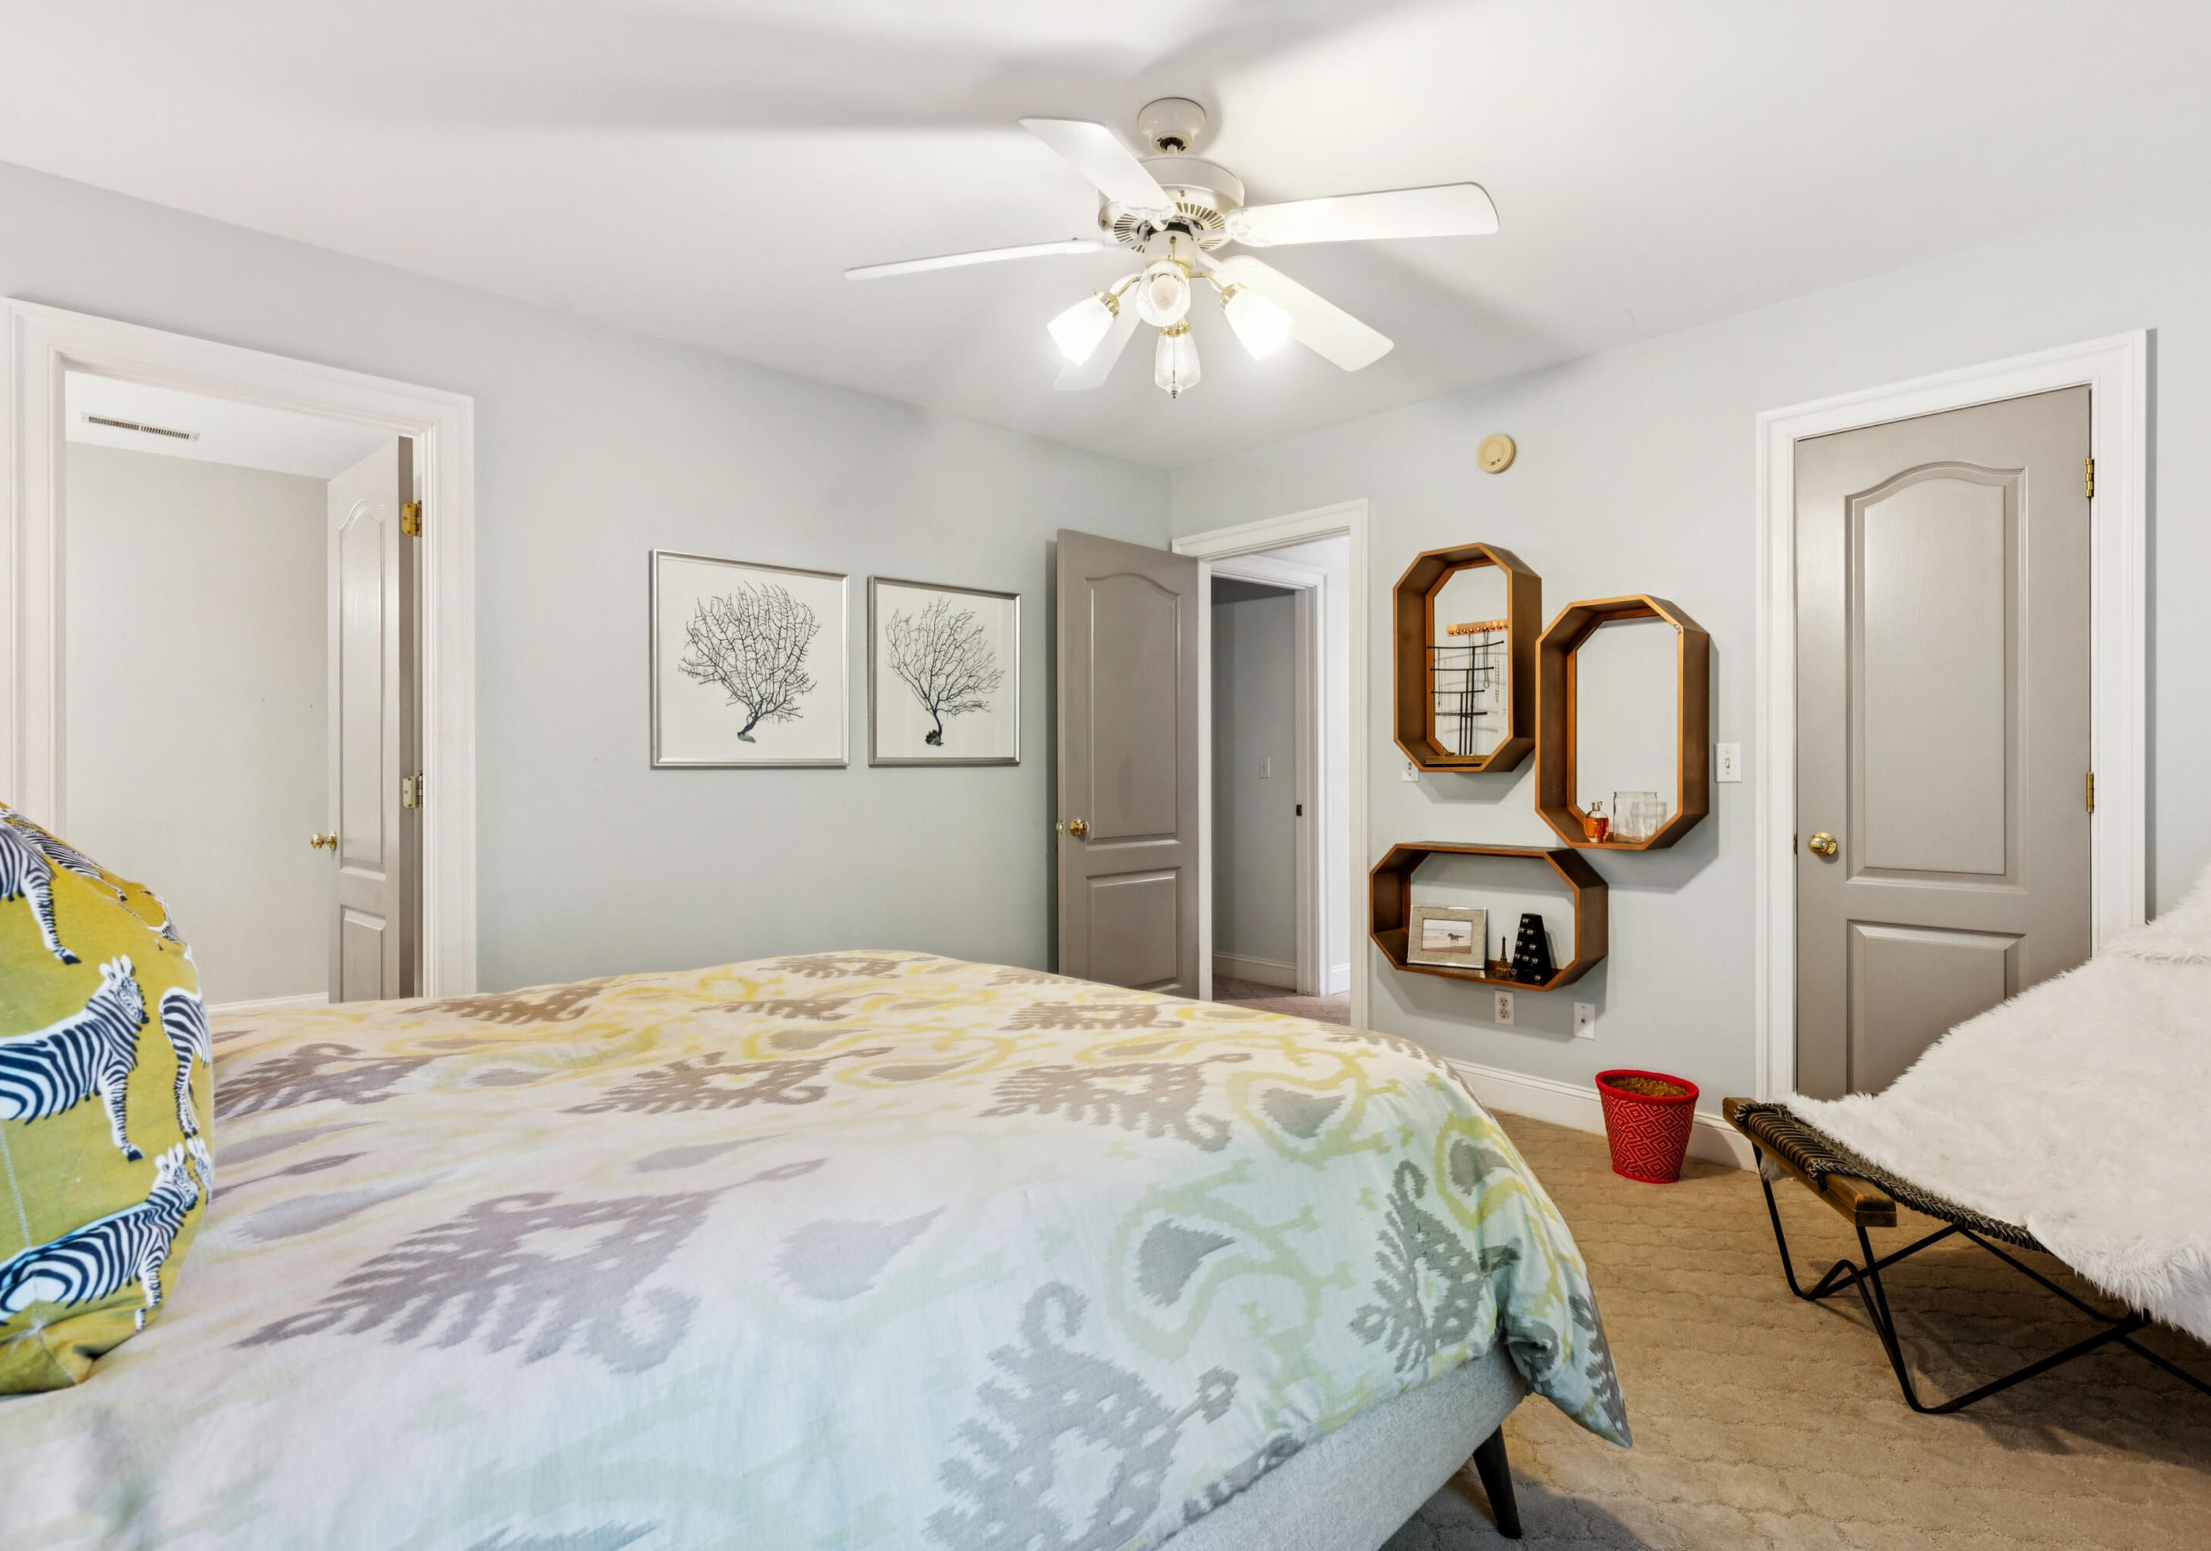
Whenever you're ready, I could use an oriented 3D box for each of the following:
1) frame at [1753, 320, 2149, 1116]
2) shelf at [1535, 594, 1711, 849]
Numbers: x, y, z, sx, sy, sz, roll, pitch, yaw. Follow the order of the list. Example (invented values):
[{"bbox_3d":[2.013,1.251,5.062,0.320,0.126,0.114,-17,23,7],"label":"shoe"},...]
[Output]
[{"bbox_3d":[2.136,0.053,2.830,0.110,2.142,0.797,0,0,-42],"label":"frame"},{"bbox_3d":[1.542,-0.149,3.280,0.200,0.729,0.421,0,0,-42],"label":"shelf"}]

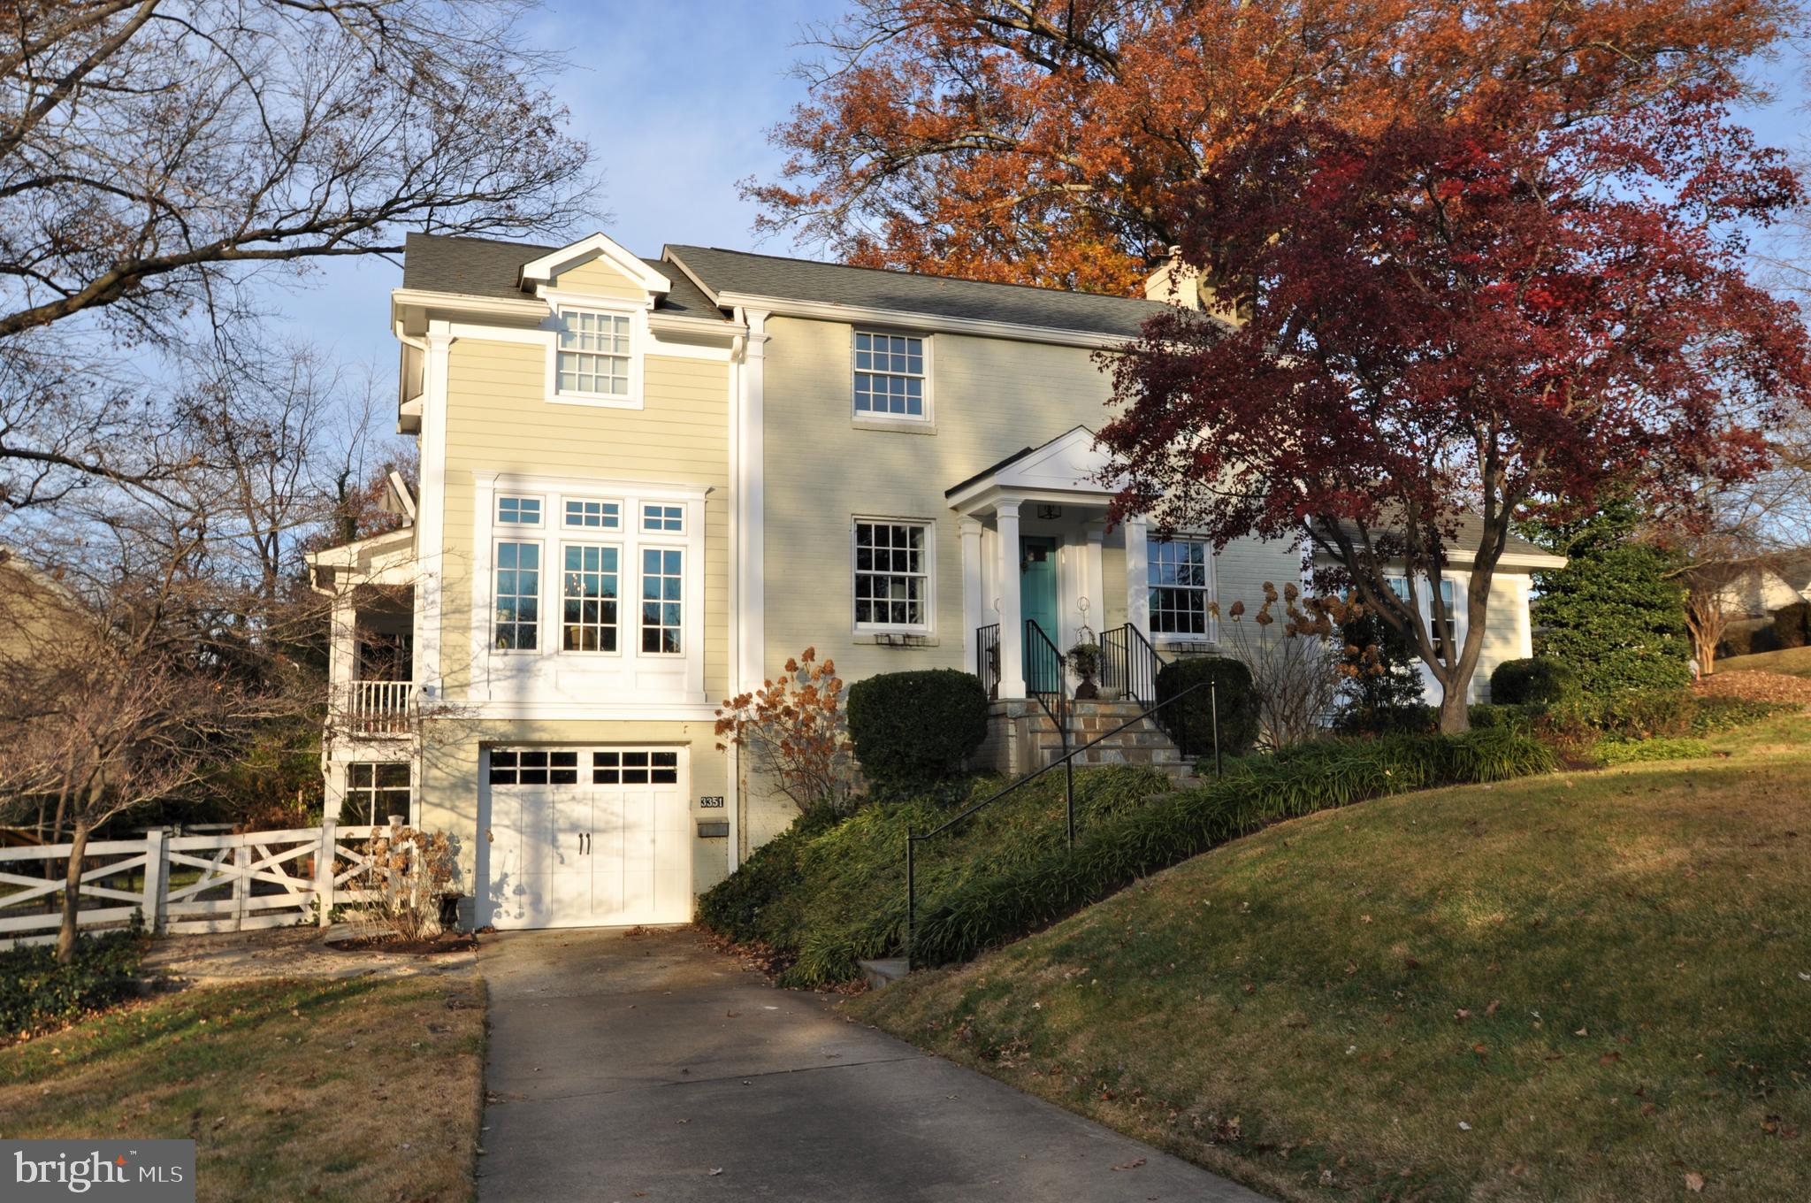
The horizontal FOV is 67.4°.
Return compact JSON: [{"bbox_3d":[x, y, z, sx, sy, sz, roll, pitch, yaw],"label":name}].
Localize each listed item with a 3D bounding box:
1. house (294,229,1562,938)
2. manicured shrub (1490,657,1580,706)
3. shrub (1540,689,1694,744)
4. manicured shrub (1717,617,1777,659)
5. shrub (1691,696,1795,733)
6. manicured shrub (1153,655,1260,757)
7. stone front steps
[{"bbox_3d":[1.191,-0.739,20.883,18.814,10.067,9.357,2,-8,-20],"label":"house"},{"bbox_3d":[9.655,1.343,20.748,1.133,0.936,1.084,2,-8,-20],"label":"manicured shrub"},{"bbox_3d":[10.350,1.687,19.682,1.773,0.808,1.182,2,-8,-20],"label":"shrub"},{"bbox_3d":[23.562,1.080,37.843,1.477,1.182,1.379,2,-8,-20],"label":"manicured shrub"},{"bbox_3d":[12.494,1.717,20.243,1.330,0.542,0.985,2,-8,-20],"label":"shrub"},{"bbox_3d":[3.808,1.371,17.039,1.261,1.379,1.202,2,-8,-20],"label":"manicured shrub"},{"bbox_3d":[2.073,1.663,15.999,1.970,1.005,2.364,2,-8,-20],"label":"stone front steps"}]

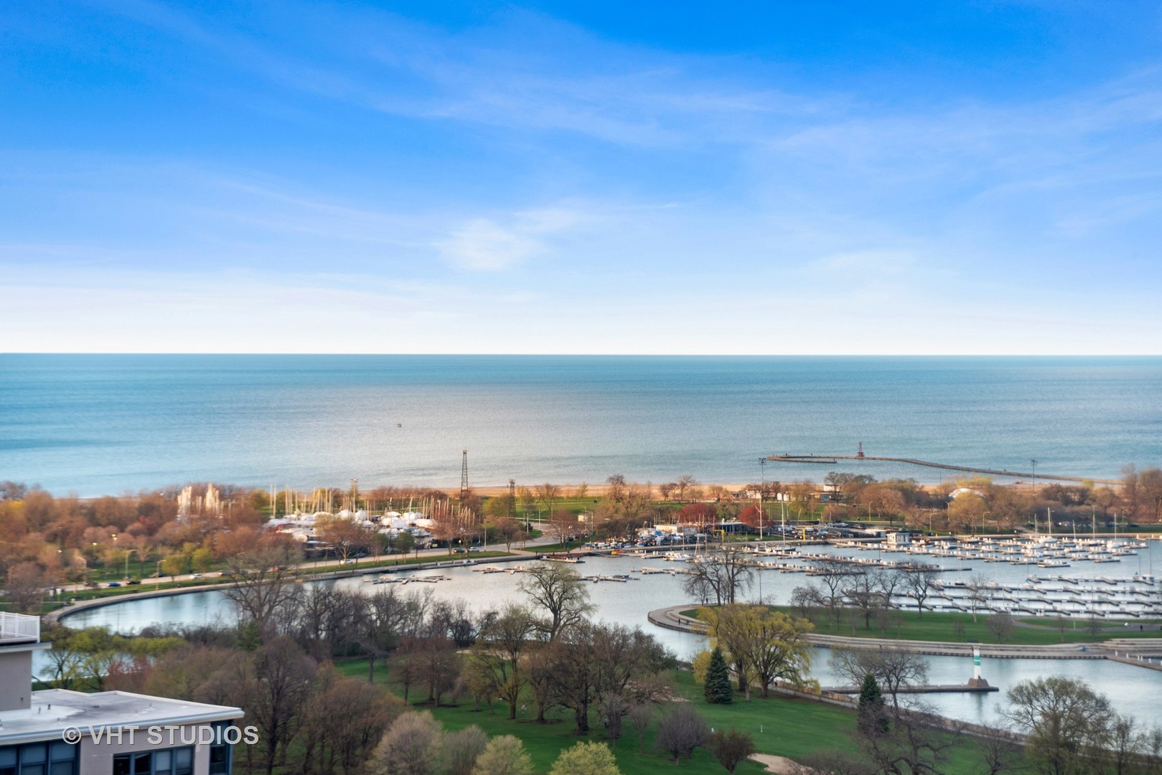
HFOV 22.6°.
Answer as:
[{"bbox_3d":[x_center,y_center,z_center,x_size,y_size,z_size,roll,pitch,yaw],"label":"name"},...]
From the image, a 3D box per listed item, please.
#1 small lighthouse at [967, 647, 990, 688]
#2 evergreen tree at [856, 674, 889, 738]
[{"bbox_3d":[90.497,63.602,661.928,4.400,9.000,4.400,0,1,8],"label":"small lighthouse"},{"bbox_3d":[56.976,61.626,567.904,6.200,12.000,6.200,0,1,6],"label":"evergreen tree"}]

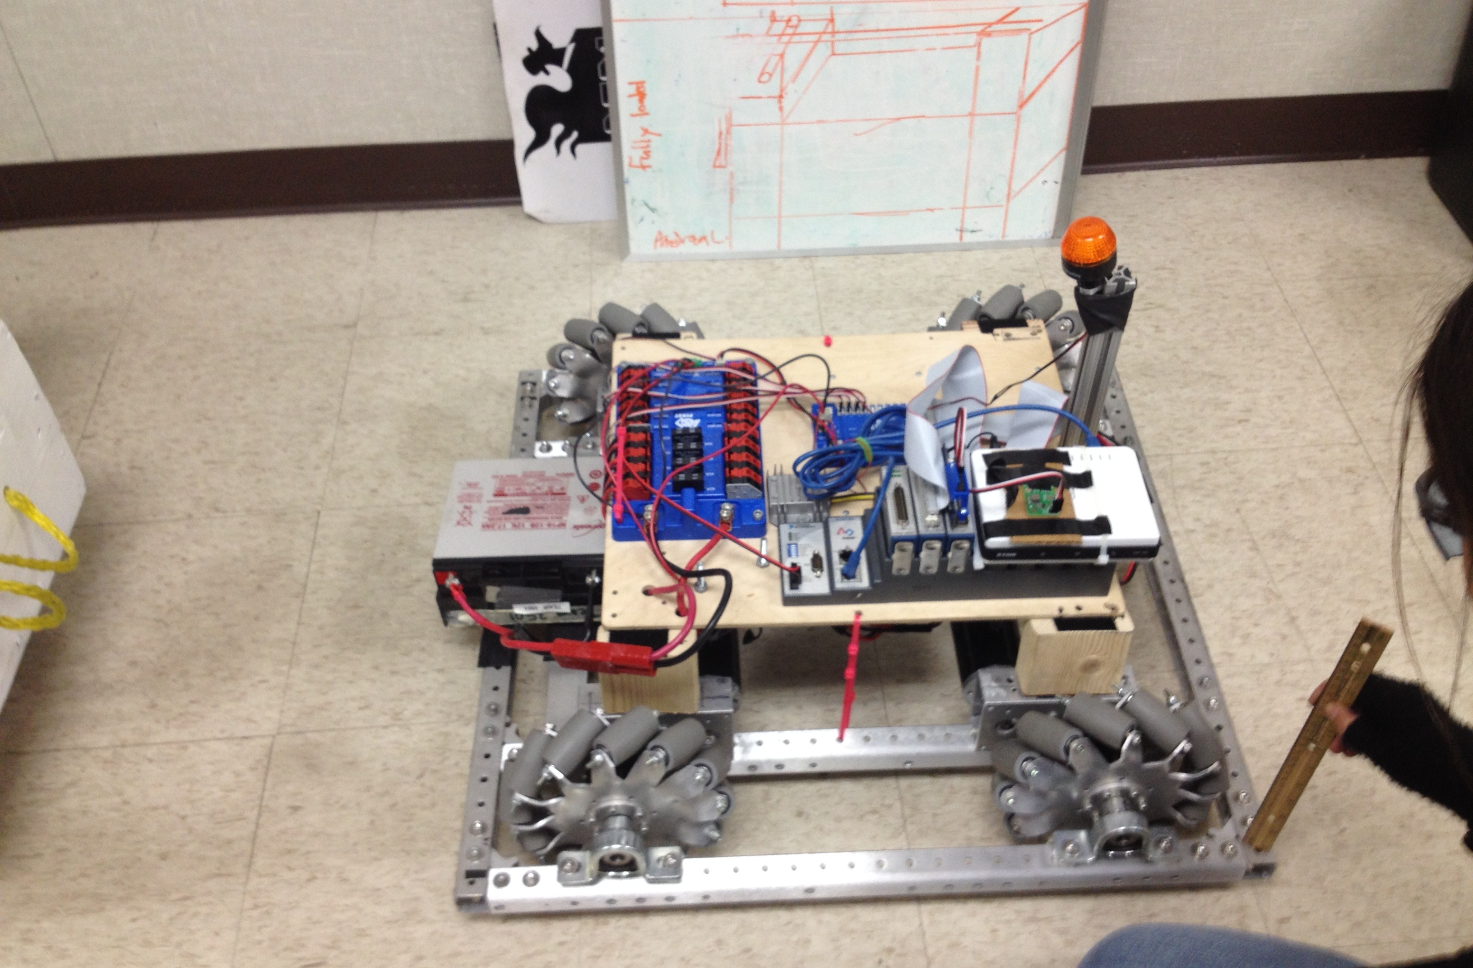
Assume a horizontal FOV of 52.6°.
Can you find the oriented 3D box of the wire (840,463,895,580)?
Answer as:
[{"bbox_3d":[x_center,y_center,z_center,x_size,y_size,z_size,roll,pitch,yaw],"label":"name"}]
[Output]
[{"bbox_3d":[0.114,0.031,1.288,0.025,0.050,0.105,17,48,17],"label":"wire"}]

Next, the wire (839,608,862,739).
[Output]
[{"bbox_3d":[0.101,0.174,1.334,0.009,0.176,0.009,0,41,-3],"label":"wire"}]

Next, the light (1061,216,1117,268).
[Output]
[{"bbox_3d":[0.289,-0.196,1.221,0.046,0.042,0.046,-2,45,-1],"label":"light"}]

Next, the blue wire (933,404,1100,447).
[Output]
[{"bbox_3d":[0.247,-0.051,1.341,0.145,0.035,0.050,-2,45,-1],"label":"blue wire"}]

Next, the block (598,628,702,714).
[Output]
[{"bbox_3d":[-0.078,0.160,1.315,0.088,0.085,0.038,-2,45,-1],"label":"block"}]

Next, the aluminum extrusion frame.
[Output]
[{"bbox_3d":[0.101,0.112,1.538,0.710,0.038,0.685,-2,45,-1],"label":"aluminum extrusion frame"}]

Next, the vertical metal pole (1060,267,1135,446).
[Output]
[{"bbox_3d":[0.319,-0.097,1.327,0.030,0.222,0.030,-2,45,-1],"label":"vertical metal pole"}]

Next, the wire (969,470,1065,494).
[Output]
[{"bbox_3d":[0.235,-0.001,1.256,0.080,0.020,0.022,-2,45,-1],"label":"wire"}]

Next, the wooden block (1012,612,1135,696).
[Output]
[{"bbox_3d":[0.299,0.144,1.319,0.089,0.087,0.038,-2,45,-1],"label":"wooden block"}]

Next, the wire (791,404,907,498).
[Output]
[{"bbox_3d":[0.103,-0.030,1.365,0.108,0.040,0.085,-2,45,-1],"label":"wire"}]

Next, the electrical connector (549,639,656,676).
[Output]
[{"bbox_3d":[-0.112,0.146,1.256,0.086,0.034,0.020,7,61,8],"label":"electrical connector"}]

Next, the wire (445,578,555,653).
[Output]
[{"bbox_3d":[-0.221,0.120,1.368,0.035,0.050,0.225,-28,22,-24],"label":"wire"}]

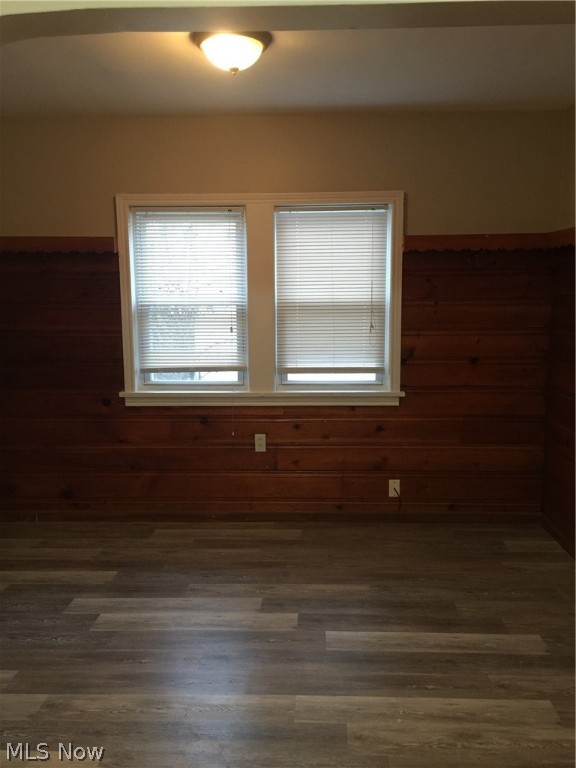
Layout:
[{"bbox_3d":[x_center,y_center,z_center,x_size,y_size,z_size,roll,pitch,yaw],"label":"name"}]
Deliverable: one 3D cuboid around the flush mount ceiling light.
[{"bbox_3d":[-0.226,-1.331,2.616,0.335,0.143,0.335,0,8,1],"label":"flush mount ceiling light"}]

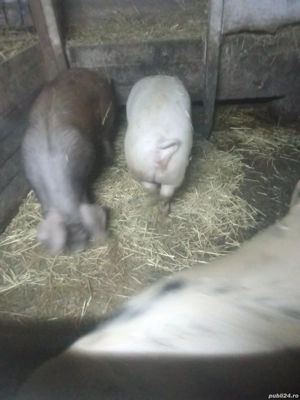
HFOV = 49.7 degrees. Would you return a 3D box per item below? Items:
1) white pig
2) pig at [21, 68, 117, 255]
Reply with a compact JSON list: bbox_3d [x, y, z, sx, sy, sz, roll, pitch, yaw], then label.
[{"bbox_3d":[0.071,-0.475,2.302,0.392,0.676,1.215,-3,40,3],"label":"white pig"},{"bbox_3d":[-0.476,-0.375,2.242,0.470,0.676,1.352,-2,40,3],"label":"pig"}]

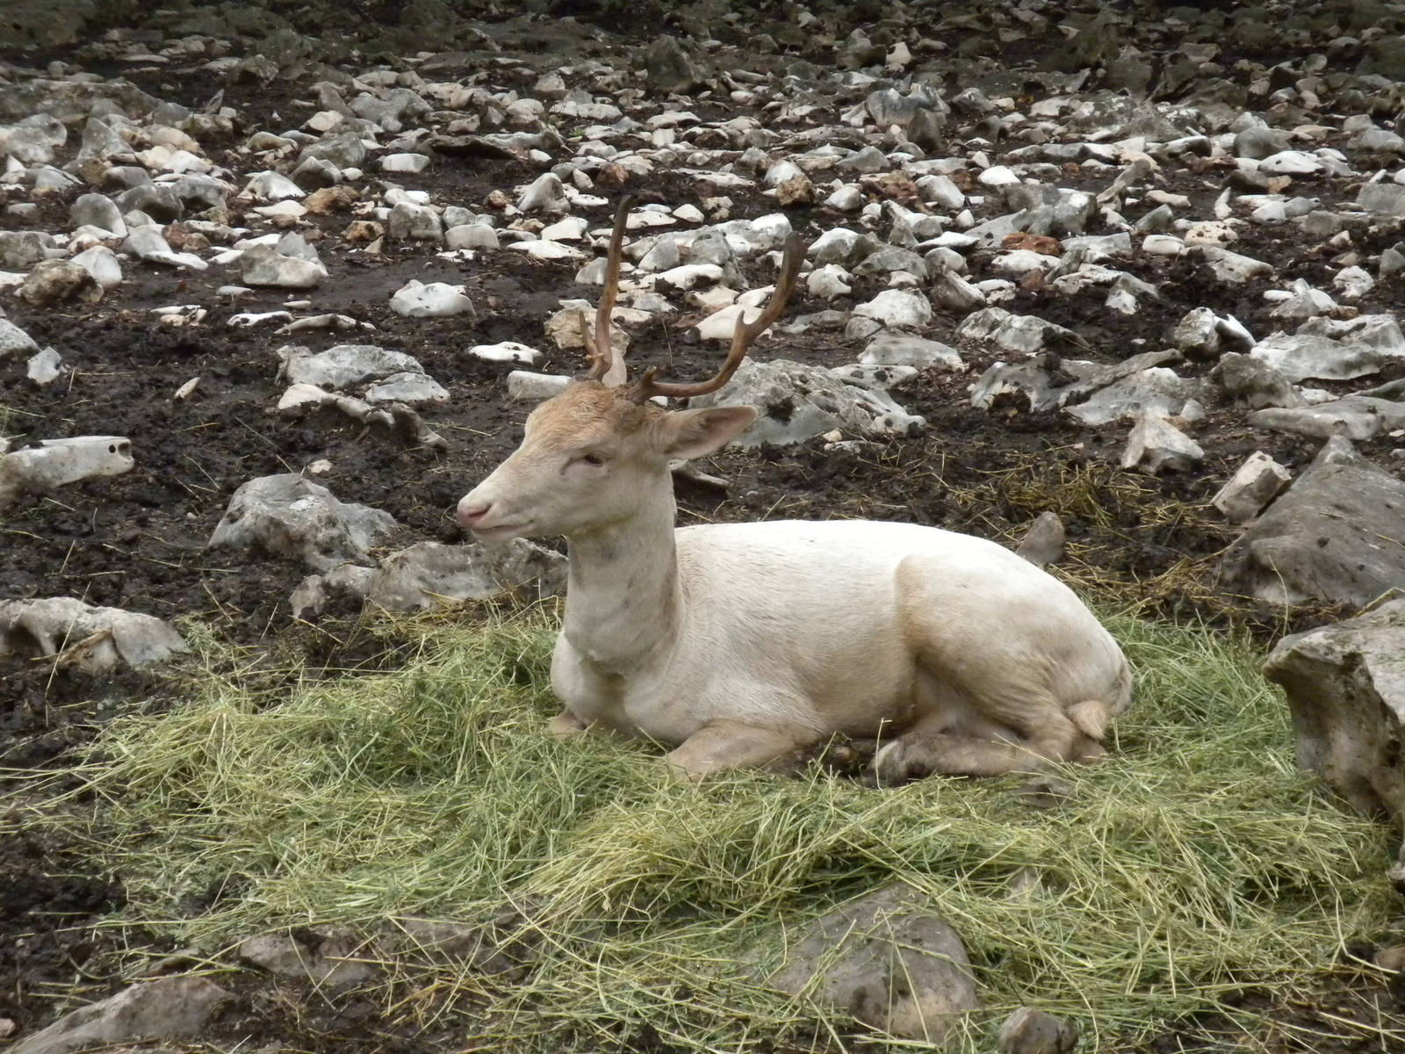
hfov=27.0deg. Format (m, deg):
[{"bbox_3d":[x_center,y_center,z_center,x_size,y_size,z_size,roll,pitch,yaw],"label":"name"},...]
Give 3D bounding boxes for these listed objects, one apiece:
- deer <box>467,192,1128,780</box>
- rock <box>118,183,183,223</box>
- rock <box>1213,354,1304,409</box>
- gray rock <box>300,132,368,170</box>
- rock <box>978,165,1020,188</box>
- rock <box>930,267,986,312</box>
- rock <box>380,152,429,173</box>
[{"bbox_3d":[0.132,-0.077,4.155,1.070,0.780,0.440,-9,17,-32],"label":"deer"},{"bbox_3d":[-2.034,-1.192,10.755,0.242,0.149,0.190,-3,14,-10],"label":"rock"},{"bbox_3d":[1.247,-0.329,6.567,0.201,0.112,0.160,0,14,0],"label":"rock"},{"bbox_3d":[-1.361,-1.386,10.772,0.249,0.126,0.187,0,14,0],"label":"gray rock"},{"bbox_3d":[1.038,-1.226,10.234,0.142,0.073,0.113,0,14,0],"label":"rock"},{"bbox_3d":[0.745,-0.689,8.508,0.163,0.112,0.139,0,13,0],"label":"rock"},{"bbox_3d":[-1.242,-1.521,12.197,0.206,0.086,0.150,-1,14,-6],"label":"rock"}]

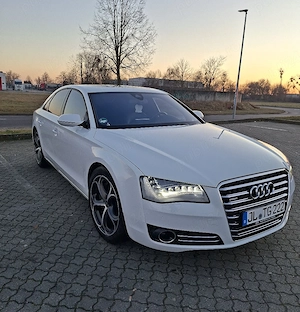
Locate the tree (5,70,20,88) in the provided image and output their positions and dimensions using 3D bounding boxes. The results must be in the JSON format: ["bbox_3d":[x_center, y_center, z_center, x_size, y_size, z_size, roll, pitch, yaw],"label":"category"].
[{"bbox_3d":[-40.317,-21.511,77.410,4.851,6.480,4.851,-5,15,-26],"label":"tree"}]

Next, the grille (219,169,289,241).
[{"bbox_3d":[0.851,0.380,2.056,0.830,0.460,0.130,-7,3,-31],"label":"grille"}]

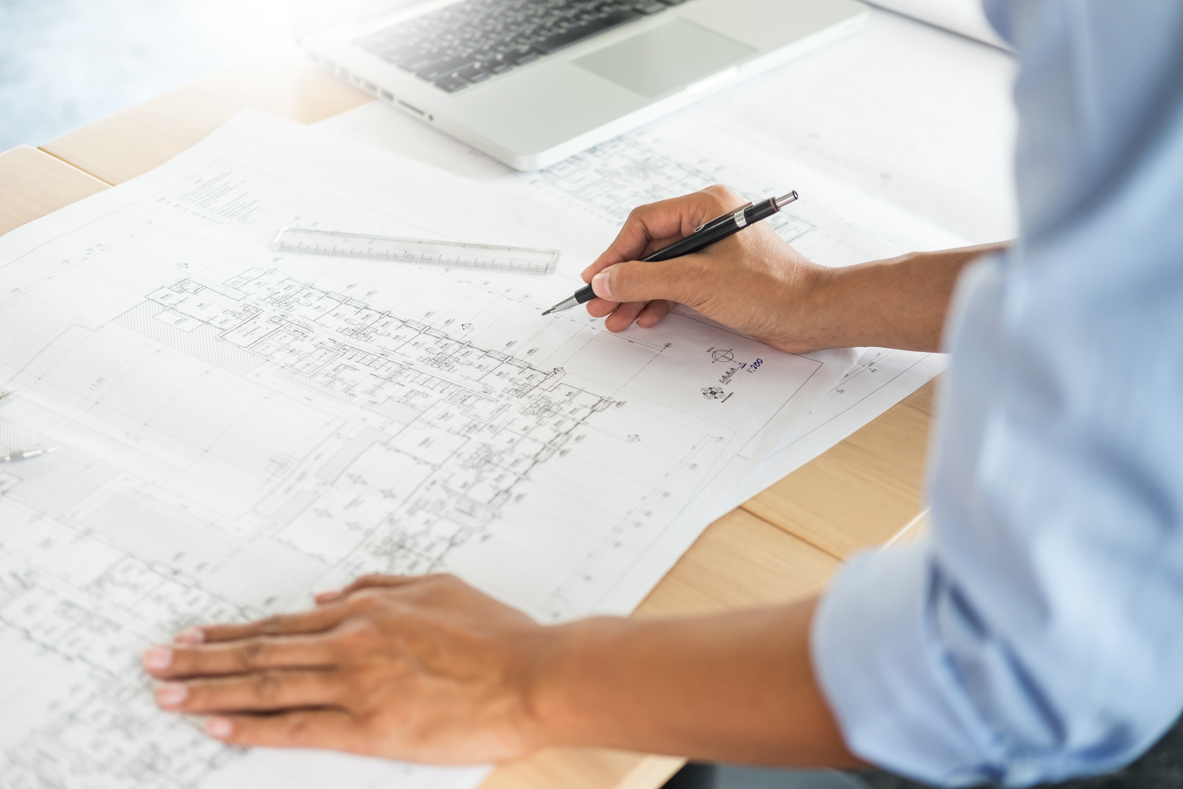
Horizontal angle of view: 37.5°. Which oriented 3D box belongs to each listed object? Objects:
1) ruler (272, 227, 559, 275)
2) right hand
[{"bbox_3d":[-0.098,-0.080,0.969,0.158,0.002,0.028,6,34,7],"label":"ruler"},{"bbox_3d":[0.065,-0.075,0.904,0.134,0.071,0.090,8,35,11],"label":"right hand"}]

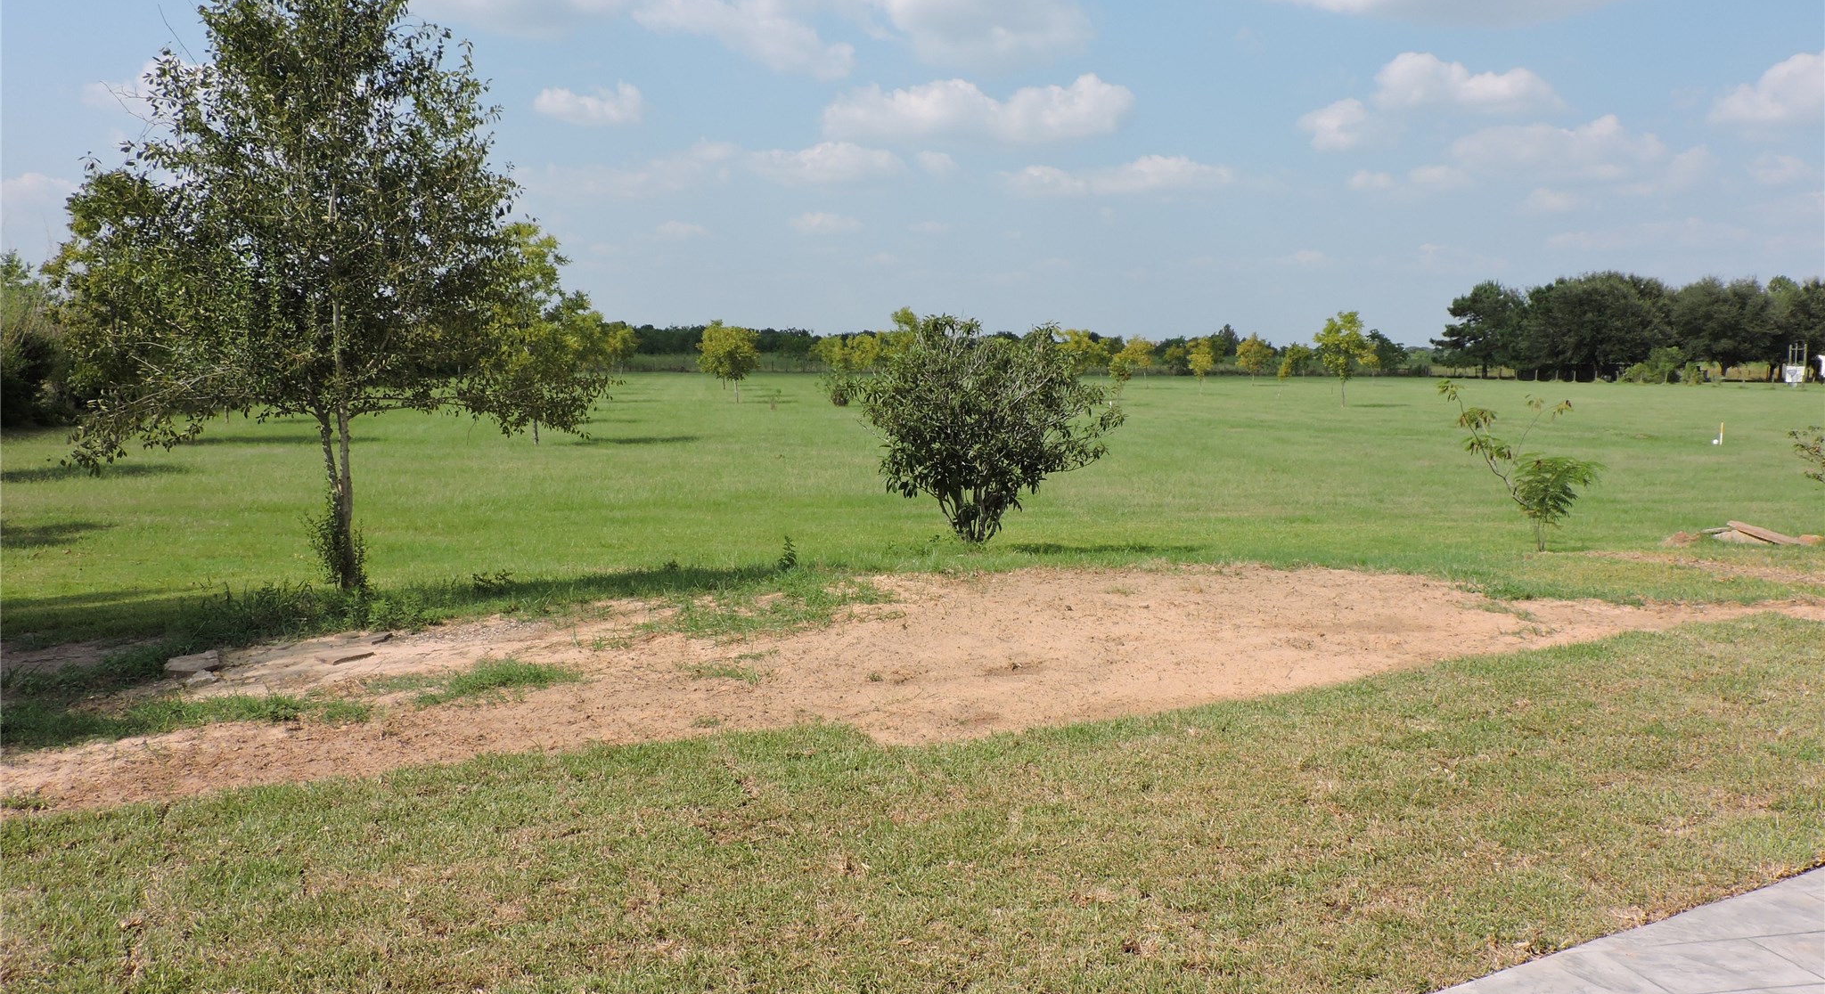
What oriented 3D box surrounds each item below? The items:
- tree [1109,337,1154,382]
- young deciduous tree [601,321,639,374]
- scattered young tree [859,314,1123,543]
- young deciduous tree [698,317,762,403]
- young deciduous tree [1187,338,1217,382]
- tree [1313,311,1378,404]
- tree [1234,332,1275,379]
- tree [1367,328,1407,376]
[{"bbox_3d":[13.365,-8.162,89.132,2.845,3.198,2.760,0,5,0],"label":"tree"},{"bbox_3d":[-28.709,-14.558,144.764,4.061,5.106,3.939,0,5,0],"label":"young deciduous tree"},{"bbox_3d":[0.712,-0.613,13.309,2.395,2.063,2.323,0,5,0],"label":"scattered young tree"},{"bbox_3d":[-7.269,-5.340,58.189,2.536,3.291,2.460,0,5,0],"label":"young deciduous tree"},{"bbox_3d":[14.441,-6.583,73.520,1.494,2.935,1.449,0,5,0],"label":"young deciduous tree"},{"bbox_3d":[15.659,-4.950,53.085,2.366,3.456,2.295,0,5,0],"label":"tree"},{"bbox_3d":[22.514,-9.025,96.968,2.533,3.469,2.457,0,5,0],"label":"tree"},{"bbox_3d":[48.170,-14.715,149.777,4.056,4.823,3.935,0,5,0],"label":"tree"}]

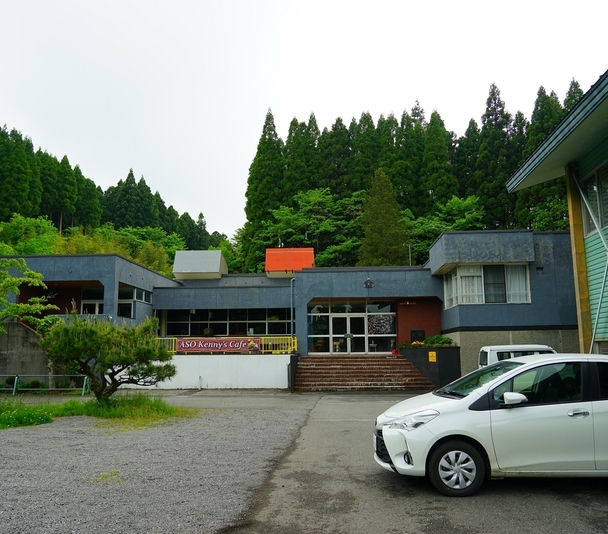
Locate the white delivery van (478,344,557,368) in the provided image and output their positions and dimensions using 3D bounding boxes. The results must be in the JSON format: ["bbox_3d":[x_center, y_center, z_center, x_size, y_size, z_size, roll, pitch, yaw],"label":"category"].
[{"bbox_3d":[8.161,3.670,18.982,3.395,1.880,1.475,-1,-9,4],"label":"white delivery van"}]

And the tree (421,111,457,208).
[{"bbox_3d":[15.805,-5.699,60.754,4.800,25.547,4.800,-1,-9,4],"label":"tree"}]

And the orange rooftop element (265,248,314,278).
[{"bbox_3d":[-0.663,-0.058,30.519,2.725,1.727,2.400,-1,-9,4],"label":"orange rooftop element"}]

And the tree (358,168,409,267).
[{"bbox_3d":[6.375,-0.397,42.271,4.800,15.475,4.800,-1,-9,4],"label":"tree"}]

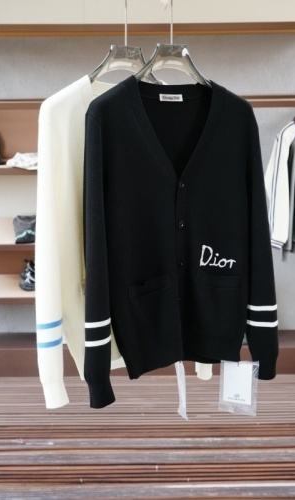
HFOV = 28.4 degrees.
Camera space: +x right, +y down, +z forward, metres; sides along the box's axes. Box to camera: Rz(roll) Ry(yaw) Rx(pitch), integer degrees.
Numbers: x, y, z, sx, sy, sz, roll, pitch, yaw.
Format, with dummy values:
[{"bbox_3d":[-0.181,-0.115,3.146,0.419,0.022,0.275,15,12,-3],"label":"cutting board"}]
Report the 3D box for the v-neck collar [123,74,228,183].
[{"bbox_3d":[0.058,-0.257,1.254,0.208,0.228,0.090,-5,17,-15],"label":"v-neck collar"}]

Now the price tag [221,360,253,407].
[{"bbox_3d":[0.228,0.336,1.466,0.071,0.112,0.004,3,17,10],"label":"price tag"}]

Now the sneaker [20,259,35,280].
[{"bbox_3d":[-0.540,0.100,3.178,0.295,0.120,0.110,-2,17,-7],"label":"sneaker"}]

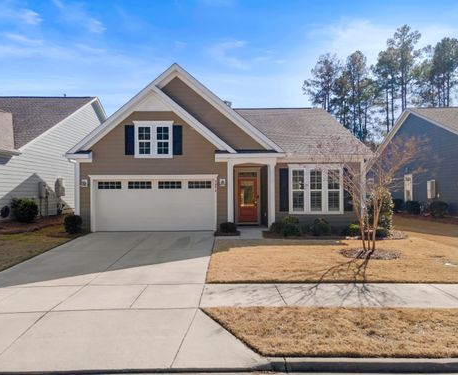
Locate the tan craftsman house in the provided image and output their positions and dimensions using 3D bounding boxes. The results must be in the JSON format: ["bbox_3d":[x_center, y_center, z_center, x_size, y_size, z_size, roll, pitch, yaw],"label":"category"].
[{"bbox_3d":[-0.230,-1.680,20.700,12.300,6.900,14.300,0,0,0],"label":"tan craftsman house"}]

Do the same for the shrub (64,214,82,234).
[{"bbox_3d":[-6.109,1.446,13.550,0.710,0.780,0.700,0,0,0],"label":"shrub"}]

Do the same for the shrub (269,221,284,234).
[{"bbox_3d":[1.904,1.612,13.900,0.620,0.560,0.600,0,0,0],"label":"shrub"}]

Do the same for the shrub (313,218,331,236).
[{"bbox_3d":[3.695,1.589,13.700,0.720,0.710,0.680,0,0,0],"label":"shrub"}]

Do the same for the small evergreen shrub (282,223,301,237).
[{"bbox_3d":[2.452,1.655,13.600,0.780,0.570,0.720,0,0,0],"label":"small evergreen shrub"}]

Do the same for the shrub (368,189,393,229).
[{"bbox_3d":[6.467,0.939,14.800,1.100,1.800,1.050,0,0,0],"label":"shrub"}]

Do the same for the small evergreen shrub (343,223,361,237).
[{"bbox_3d":[4.845,1.655,13.600,0.700,0.560,0.680,0,0,0],"label":"small evergreen shrub"}]

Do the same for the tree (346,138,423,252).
[{"bbox_3d":[4.857,0.220,10.900,2.650,3.620,2.600,0,0,0],"label":"tree"}]

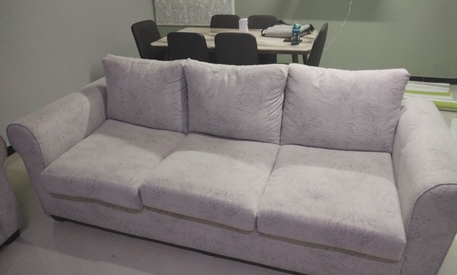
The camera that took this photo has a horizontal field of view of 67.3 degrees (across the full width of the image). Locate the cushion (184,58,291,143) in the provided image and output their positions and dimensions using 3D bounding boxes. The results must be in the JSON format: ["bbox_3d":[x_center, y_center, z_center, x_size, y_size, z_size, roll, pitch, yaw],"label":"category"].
[{"bbox_3d":[0.061,-0.266,2.502,0.730,0.550,0.200,7,18,17],"label":"cushion"}]

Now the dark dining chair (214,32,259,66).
[{"bbox_3d":[0.152,-0.594,3.348,0.430,0.890,0.510,7,30,16],"label":"dark dining chair"}]

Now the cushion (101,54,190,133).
[{"bbox_3d":[-0.608,-0.349,2.709,0.700,0.550,0.200,7,18,17],"label":"cushion"}]

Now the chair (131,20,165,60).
[{"bbox_3d":[-0.655,-0.806,3.800,0.510,0.890,0.430,7,30,16],"label":"chair"}]

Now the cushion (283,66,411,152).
[{"bbox_3d":[0.696,-0.196,2.147,0.670,0.500,0.190,7,21,16],"label":"cushion"}]

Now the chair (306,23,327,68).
[{"bbox_3d":[0.676,-0.641,3.395,0.510,0.890,0.430,7,30,16],"label":"chair"}]

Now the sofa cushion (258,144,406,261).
[{"bbox_3d":[0.616,0.305,2.074,0.720,0.175,0.800,7,29,17],"label":"sofa cushion"}]

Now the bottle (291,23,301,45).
[{"bbox_3d":[0.750,-1.158,3.811,0.085,0.230,0.085,7,29,16],"label":"bottle"}]

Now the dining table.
[{"bbox_3d":[0.133,-0.899,4.415,1.855,0.750,1.066,7,29,16],"label":"dining table"}]

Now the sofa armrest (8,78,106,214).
[{"bbox_3d":[-1.038,0.012,2.464,0.225,0.655,0.900,7,30,16],"label":"sofa armrest"}]

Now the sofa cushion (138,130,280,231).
[{"bbox_3d":[-0.060,0.220,2.284,0.720,0.175,0.800,7,29,17],"label":"sofa cushion"}]

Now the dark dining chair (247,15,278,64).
[{"bbox_3d":[0.430,-1.164,4.734,0.460,0.900,0.550,7,29,16],"label":"dark dining chair"}]

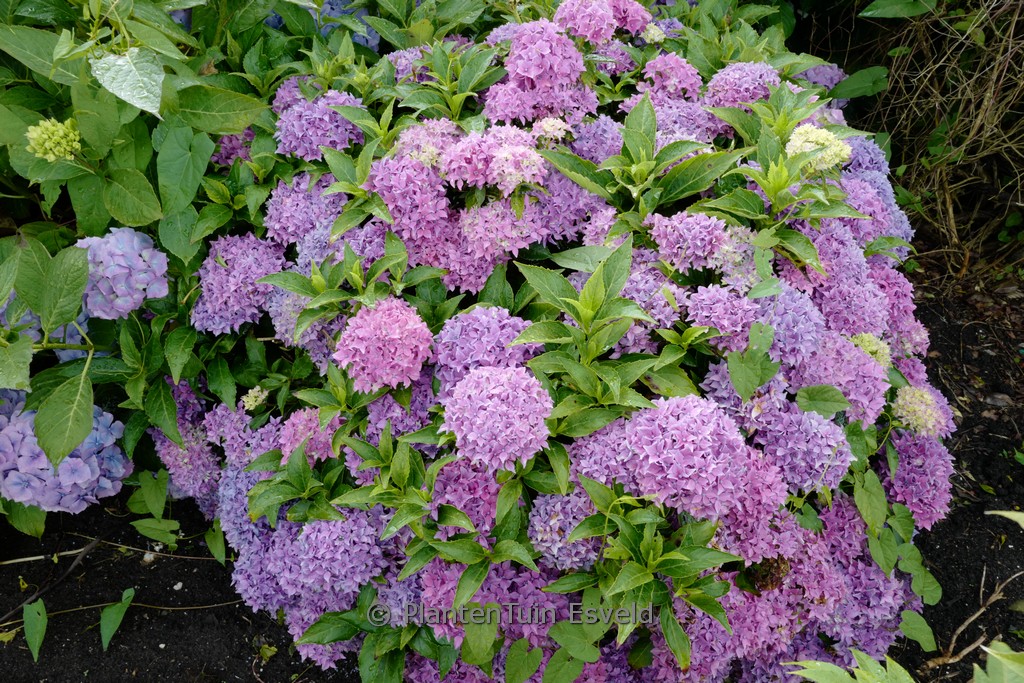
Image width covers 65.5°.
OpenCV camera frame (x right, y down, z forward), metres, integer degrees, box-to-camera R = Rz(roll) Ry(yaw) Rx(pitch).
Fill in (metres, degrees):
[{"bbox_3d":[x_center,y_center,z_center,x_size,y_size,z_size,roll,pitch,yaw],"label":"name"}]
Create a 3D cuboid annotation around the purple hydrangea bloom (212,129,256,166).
[{"bbox_3d":[-0.552,-0.385,1.580,0.110,0.095,0.110,0,37,0],"label":"purple hydrangea bloom"}]

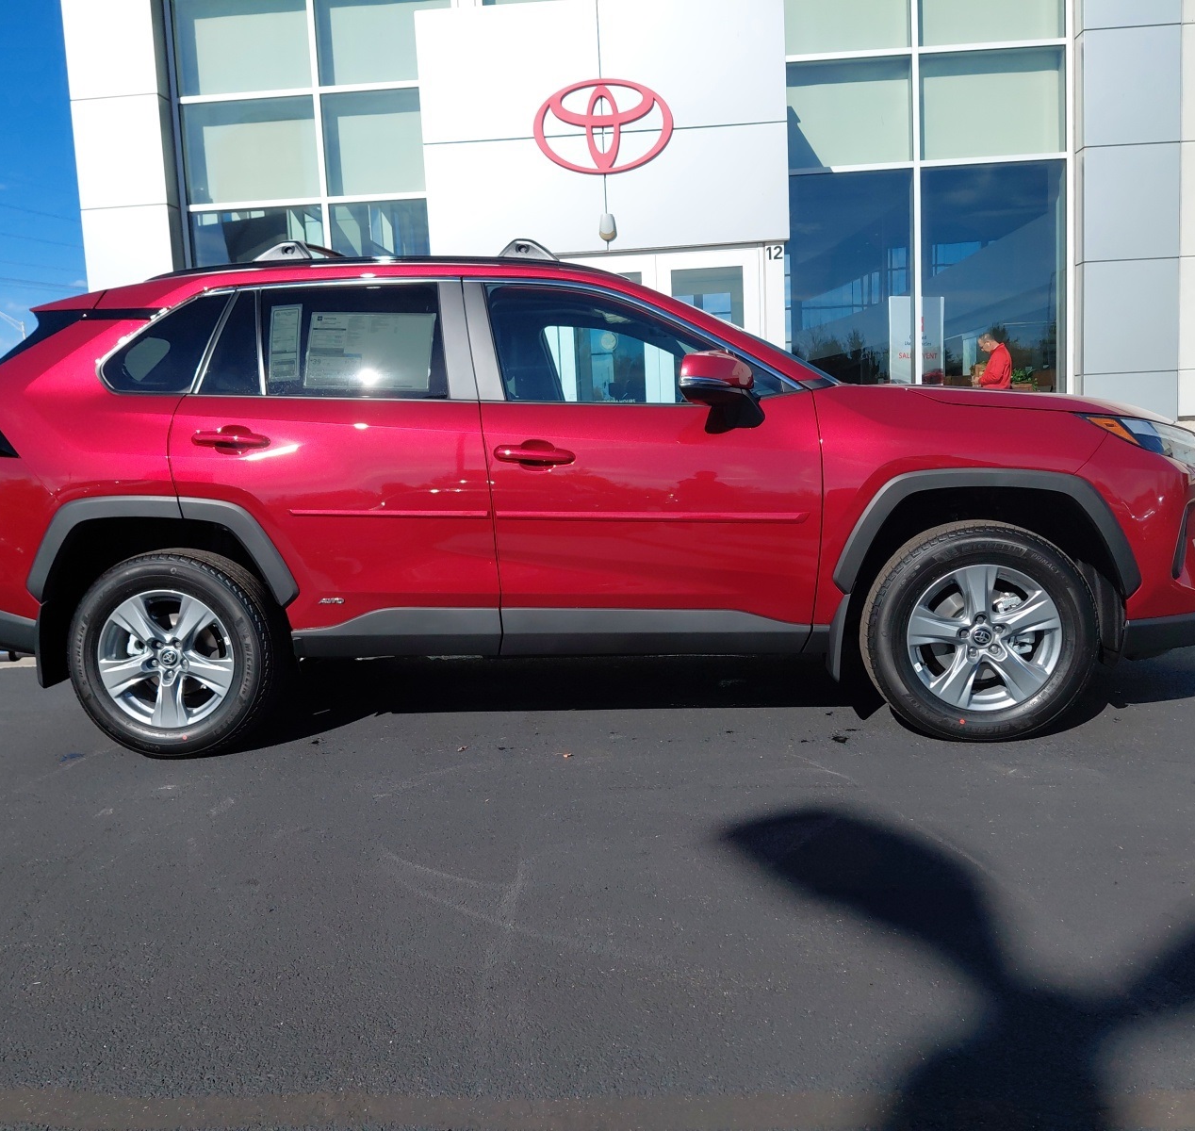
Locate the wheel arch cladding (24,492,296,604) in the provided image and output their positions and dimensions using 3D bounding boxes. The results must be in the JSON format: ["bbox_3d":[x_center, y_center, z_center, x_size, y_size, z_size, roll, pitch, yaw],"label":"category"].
[{"bbox_3d":[-1.457,-0.049,3.655,0.920,0.375,0.110,-2,7,5],"label":"wheel arch cladding"}]

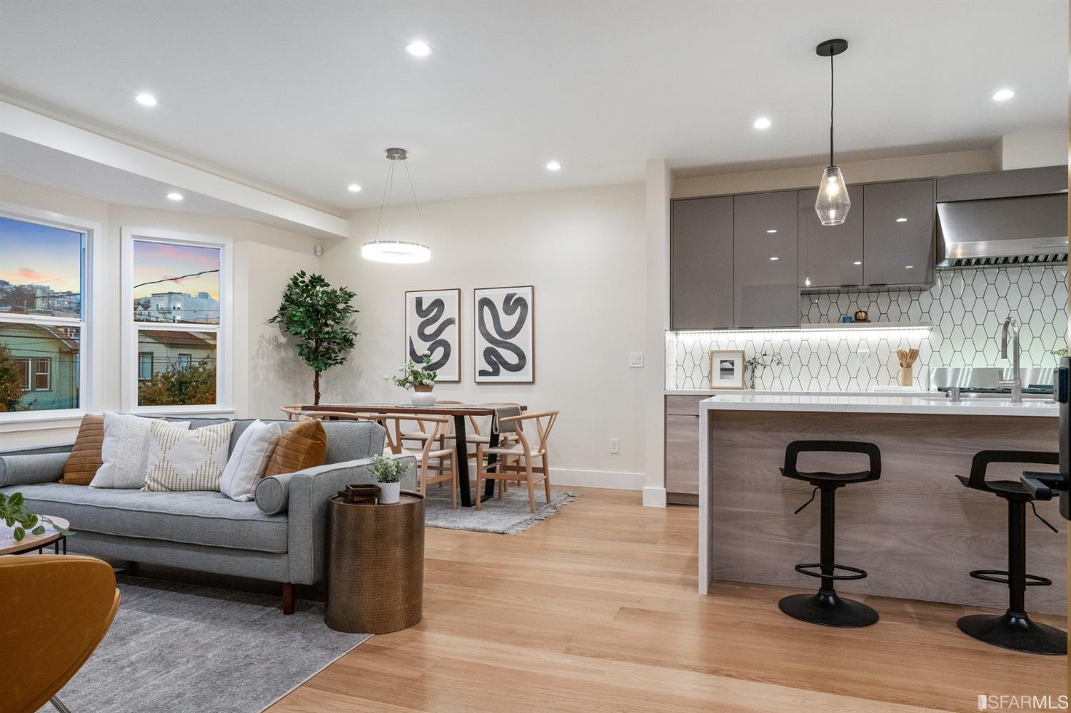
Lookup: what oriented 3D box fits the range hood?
[{"bbox_3d":[3.351,-0.963,4.519,1.050,0.610,0.610,0,-1,19],"label":"range hood"}]

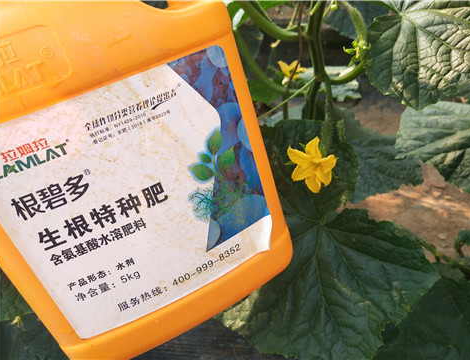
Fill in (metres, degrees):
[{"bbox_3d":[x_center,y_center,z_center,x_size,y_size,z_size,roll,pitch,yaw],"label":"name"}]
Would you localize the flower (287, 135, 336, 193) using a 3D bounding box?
[{"bbox_3d":[0.071,-0.014,0.385,0.046,0.051,0.030,1,5,21],"label":"flower"}]

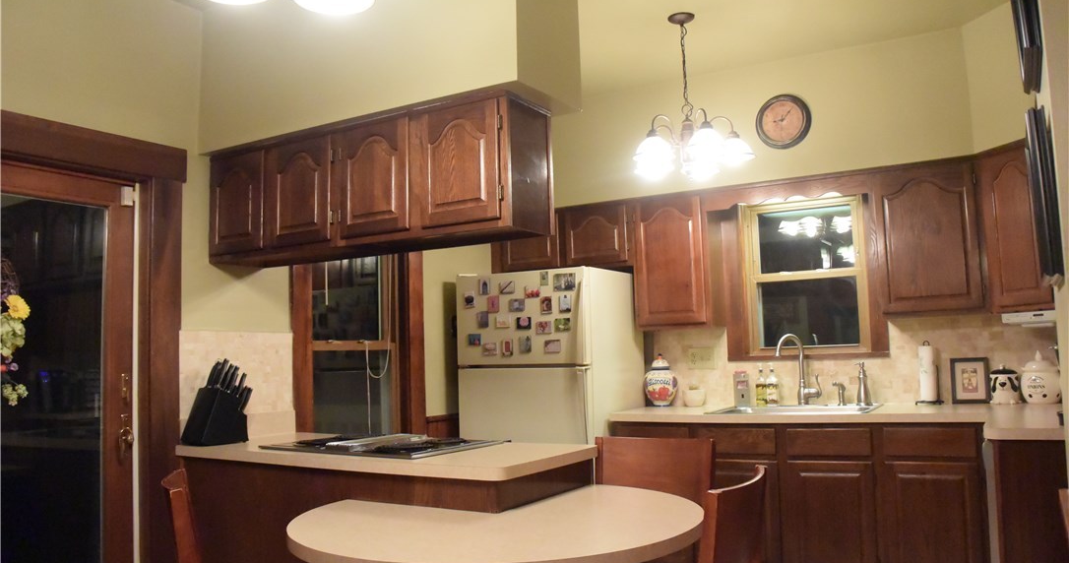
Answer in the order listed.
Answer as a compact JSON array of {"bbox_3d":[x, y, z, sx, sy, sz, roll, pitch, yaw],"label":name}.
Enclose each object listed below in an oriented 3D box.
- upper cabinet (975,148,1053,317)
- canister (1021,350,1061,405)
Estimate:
[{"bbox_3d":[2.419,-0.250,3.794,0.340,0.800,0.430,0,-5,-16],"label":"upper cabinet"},{"bbox_3d":[2.453,0.463,3.887,0.185,0.260,0.185,-7,-7,43],"label":"canister"}]

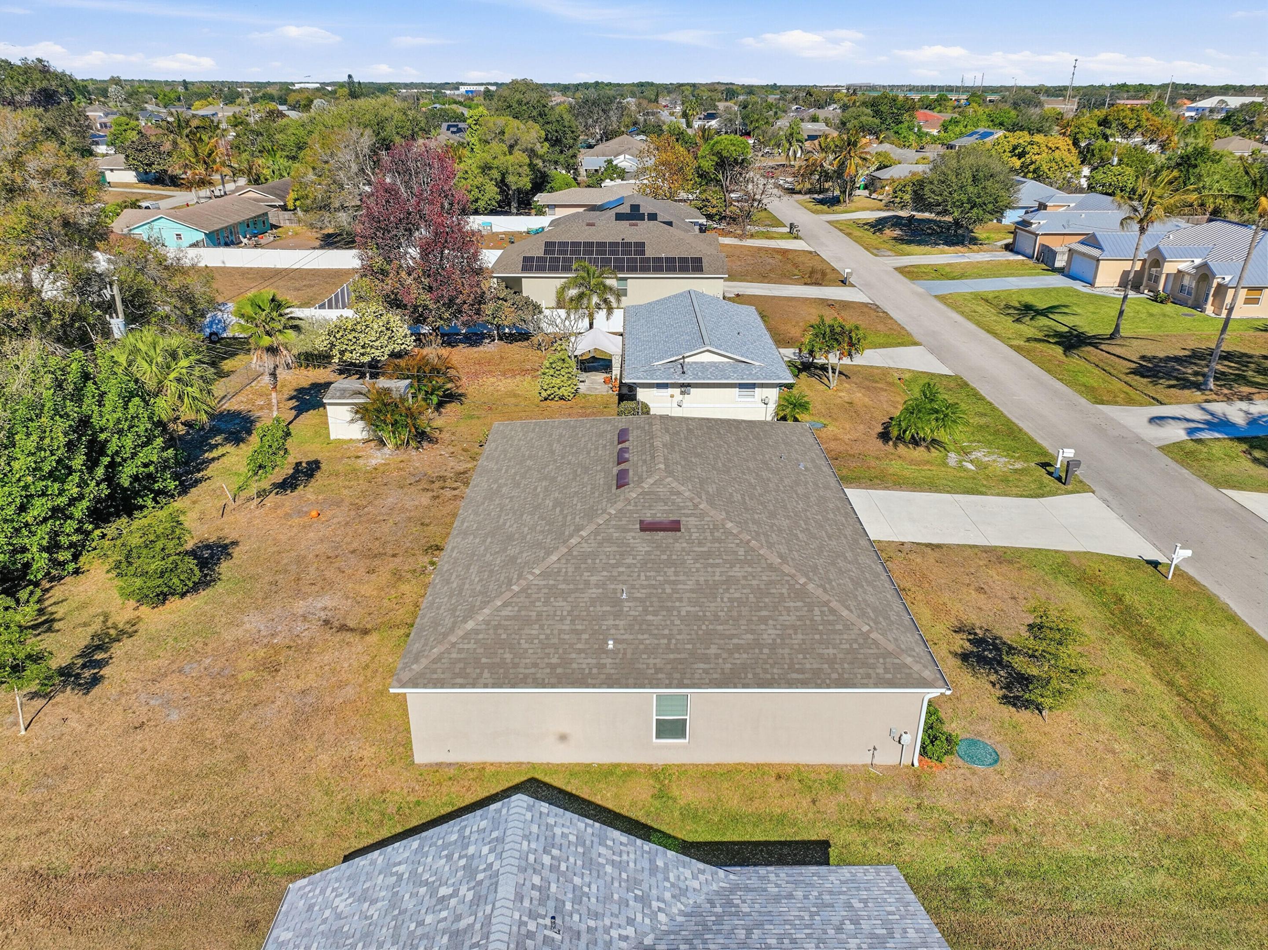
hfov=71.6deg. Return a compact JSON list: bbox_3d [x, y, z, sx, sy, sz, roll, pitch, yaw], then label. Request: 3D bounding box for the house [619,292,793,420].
[{"bbox_3d":[3.826,-7.664,52.364,8.850,4.150,16.100,0,24,0],"label":"house"}]

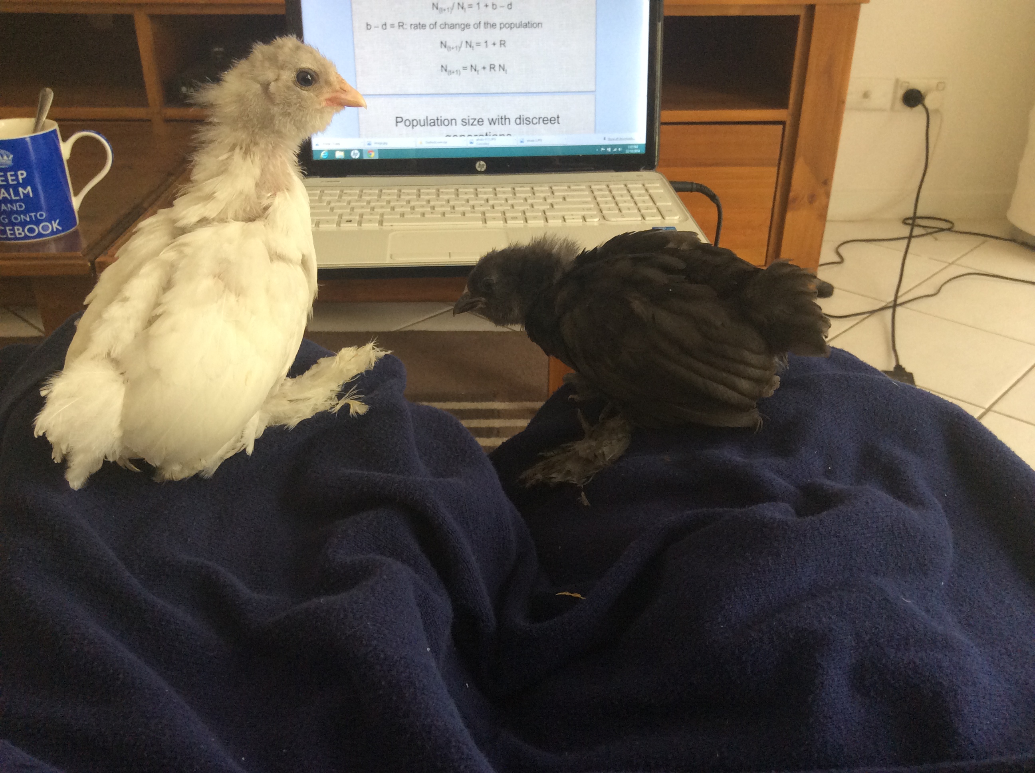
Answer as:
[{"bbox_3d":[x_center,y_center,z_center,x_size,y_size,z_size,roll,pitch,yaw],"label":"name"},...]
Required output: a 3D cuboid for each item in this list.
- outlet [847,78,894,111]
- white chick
[{"bbox_3d":[0.819,-0.683,2.310,0.116,0.074,0.013,0,30,0],"label":"outlet"},{"bbox_3d":[-0.145,-0.060,0.473,0.175,0.195,0.115,-23,37,-34],"label":"white chick"}]

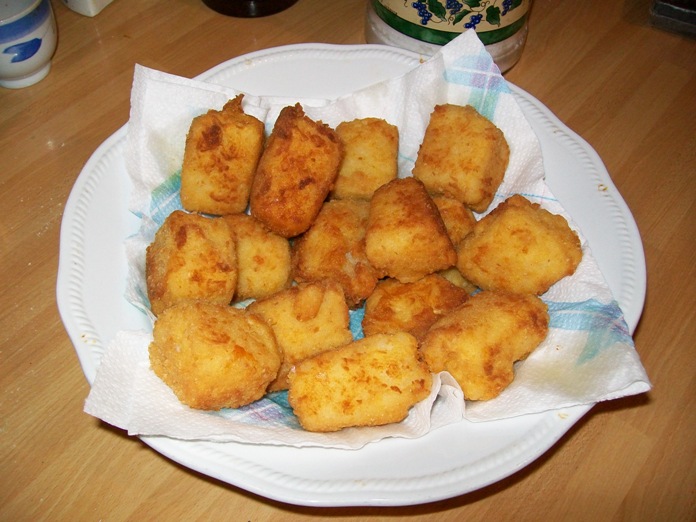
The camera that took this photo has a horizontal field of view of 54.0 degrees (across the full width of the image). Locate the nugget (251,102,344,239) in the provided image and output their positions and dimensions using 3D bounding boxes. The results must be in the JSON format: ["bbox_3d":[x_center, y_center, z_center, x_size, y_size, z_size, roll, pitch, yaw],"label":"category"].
[{"bbox_3d":[-0.028,-0.048,0.364,0.040,0.029,0.059,13,82,13],"label":"nugget"}]

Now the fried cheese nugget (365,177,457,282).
[{"bbox_3d":[0.031,-0.015,0.336,0.042,0.032,0.047,-7,72,2],"label":"fried cheese nugget"}]

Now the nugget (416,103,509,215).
[{"bbox_3d":[0.063,-0.057,0.383,0.042,0.031,0.048,11,77,22],"label":"nugget"}]

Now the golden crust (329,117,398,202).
[{"bbox_3d":[0.008,-0.058,0.386,0.040,0.026,0.046,-1,81,-3],"label":"golden crust"}]

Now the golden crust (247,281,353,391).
[{"bbox_3d":[-0.020,0.033,0.296,0.041,0.025,0.034,-15,60,-8],"label":"golden crust"}]

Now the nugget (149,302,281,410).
[{"bbox_3d":[-0.060,0.043,0.307,0.053,0.032,0.041,2,59,-1],"label":"nugget"}]

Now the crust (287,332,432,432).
[{"bbox_3d":[0.005,0.050,0.279,0.053,0.026,0.032,-11,71,-9],"label":"crust"}]

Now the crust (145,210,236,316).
[{"bbox_3d":[-0.077,0.001,0.336,0.041,0.030,0.046,8,67,-20],"label":"crust"}]

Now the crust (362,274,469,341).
[{"bbox_3d":[0.031,0.022,0.305,0.043,0.026,0.033,-6,59,-6],"label":"crust"}]

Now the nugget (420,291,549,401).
[{"bbox_3d":[0.058,0.036,0.288,0.047,0.029,0.032,-27,70,-11],"label":"nugget"}]

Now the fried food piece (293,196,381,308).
[{"bbox_3d":[-0.004,-0.002,0.320,0.035,0.028,0.041,15,59,10],"label":"fried food piece"}]

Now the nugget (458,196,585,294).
[{"bbox_3d":[0.081,-0.006,0.318,0.046,0.025,0.037,-29,70,2],"label":"nugget"}]

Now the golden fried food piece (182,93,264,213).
[{"bbox_3d":[-0.069,-0.057,0.378,0.041,0.028,0.054,3,83,4],"label":"golden fried food piece"}]

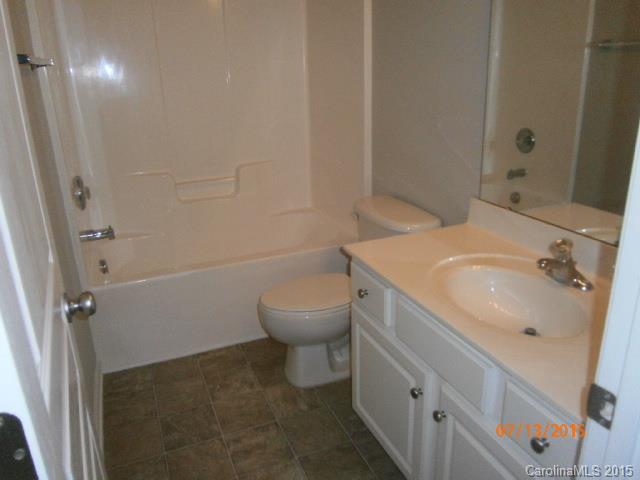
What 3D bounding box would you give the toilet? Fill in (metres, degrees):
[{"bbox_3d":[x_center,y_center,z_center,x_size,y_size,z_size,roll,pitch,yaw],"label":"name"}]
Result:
[{"bbox_3d":[0.091,0.251,2.337,0.765,0.755,0.485,-9,20,-21],"label":"toilet"}]

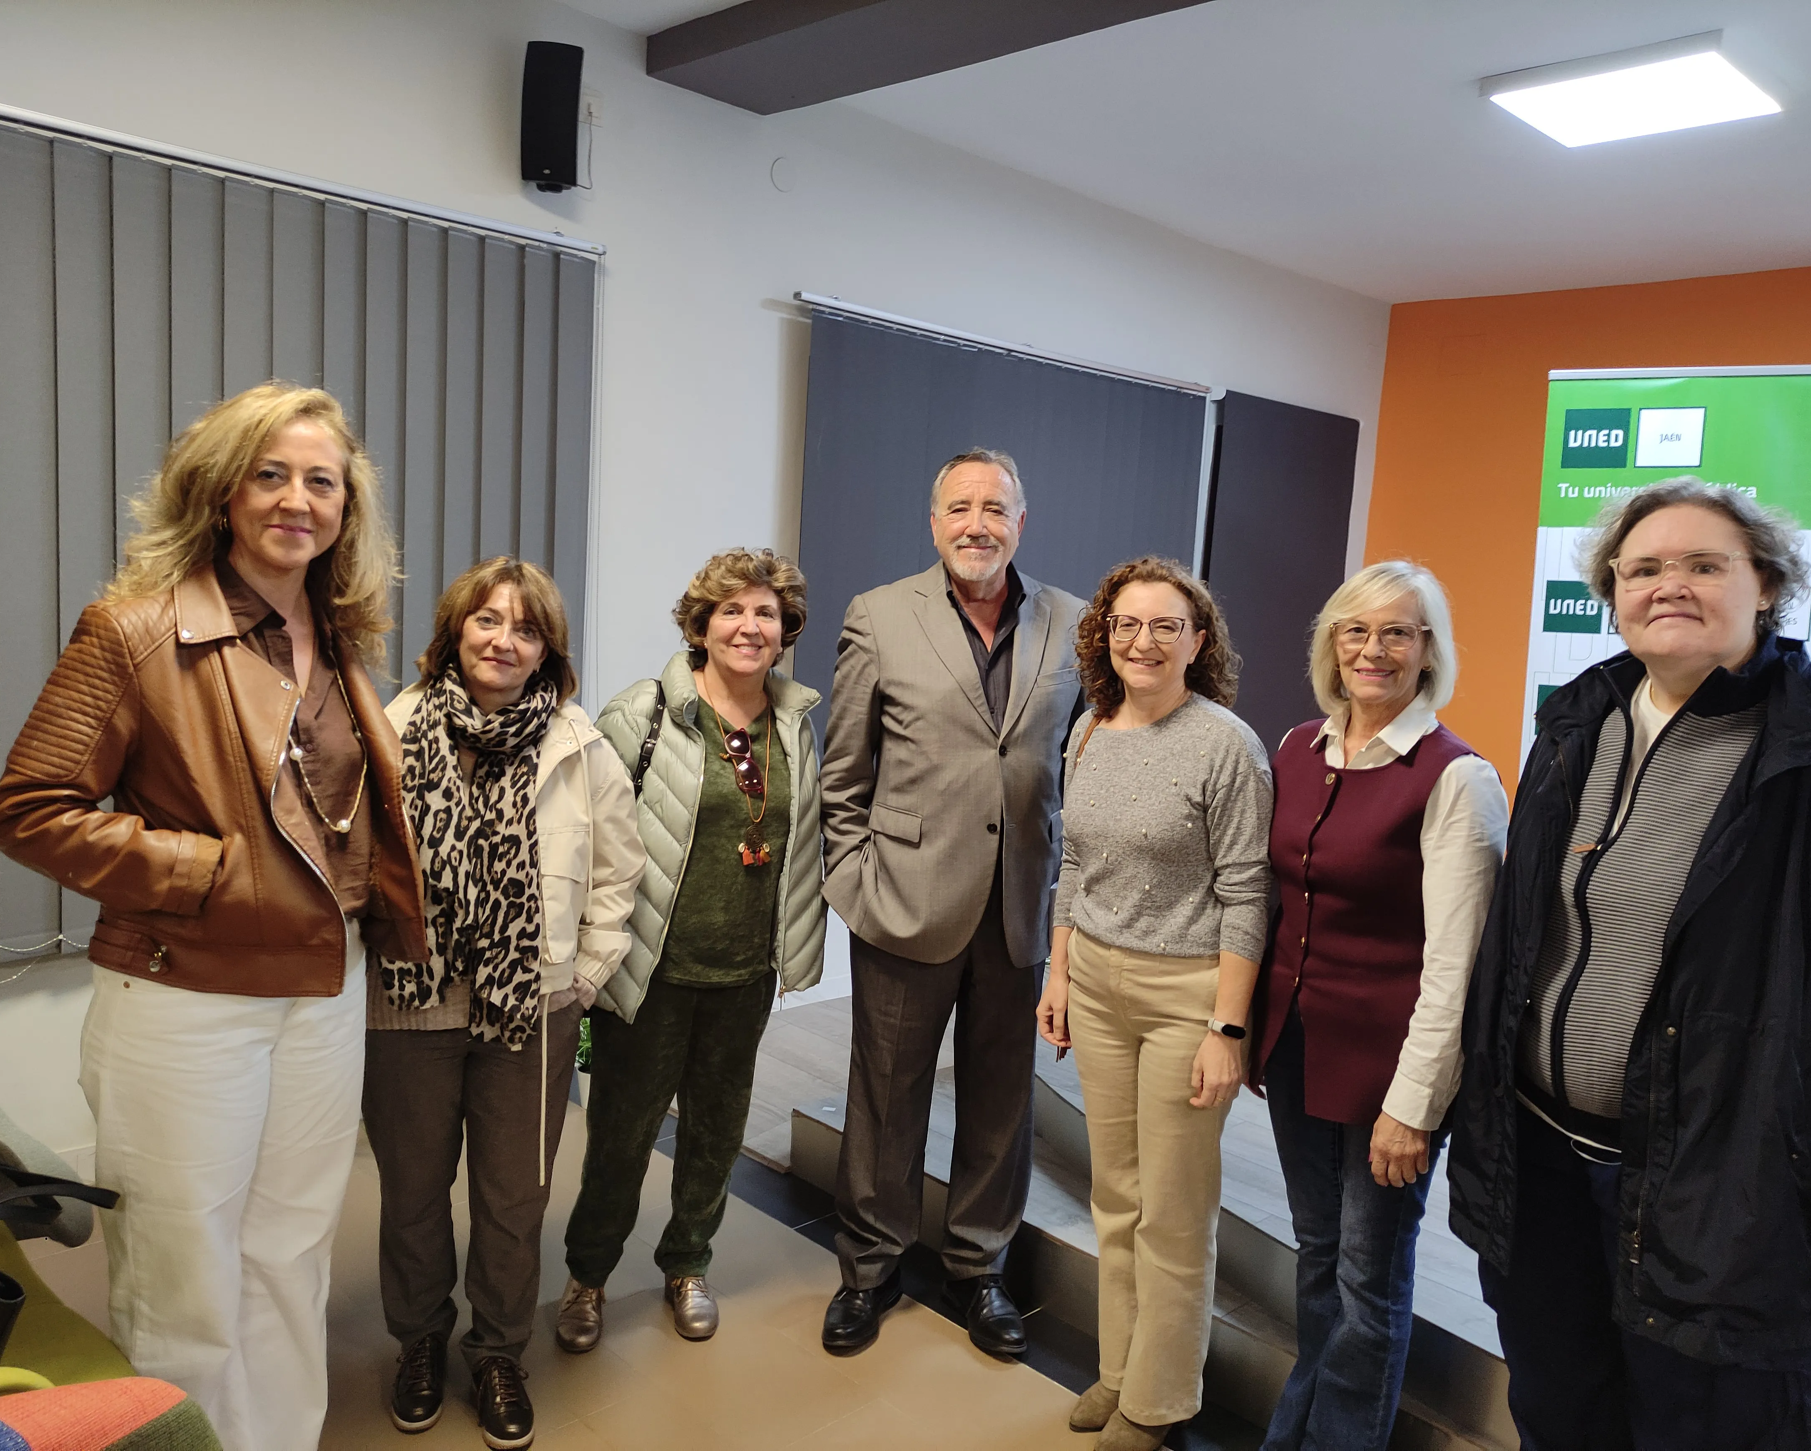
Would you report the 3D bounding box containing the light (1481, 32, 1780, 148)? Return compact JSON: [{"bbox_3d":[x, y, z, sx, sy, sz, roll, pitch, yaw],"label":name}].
[{"bbox_3d":[2.038,-1.759,3.905,0.610,0.050,0.610,11,10,44],"label":"light"}]

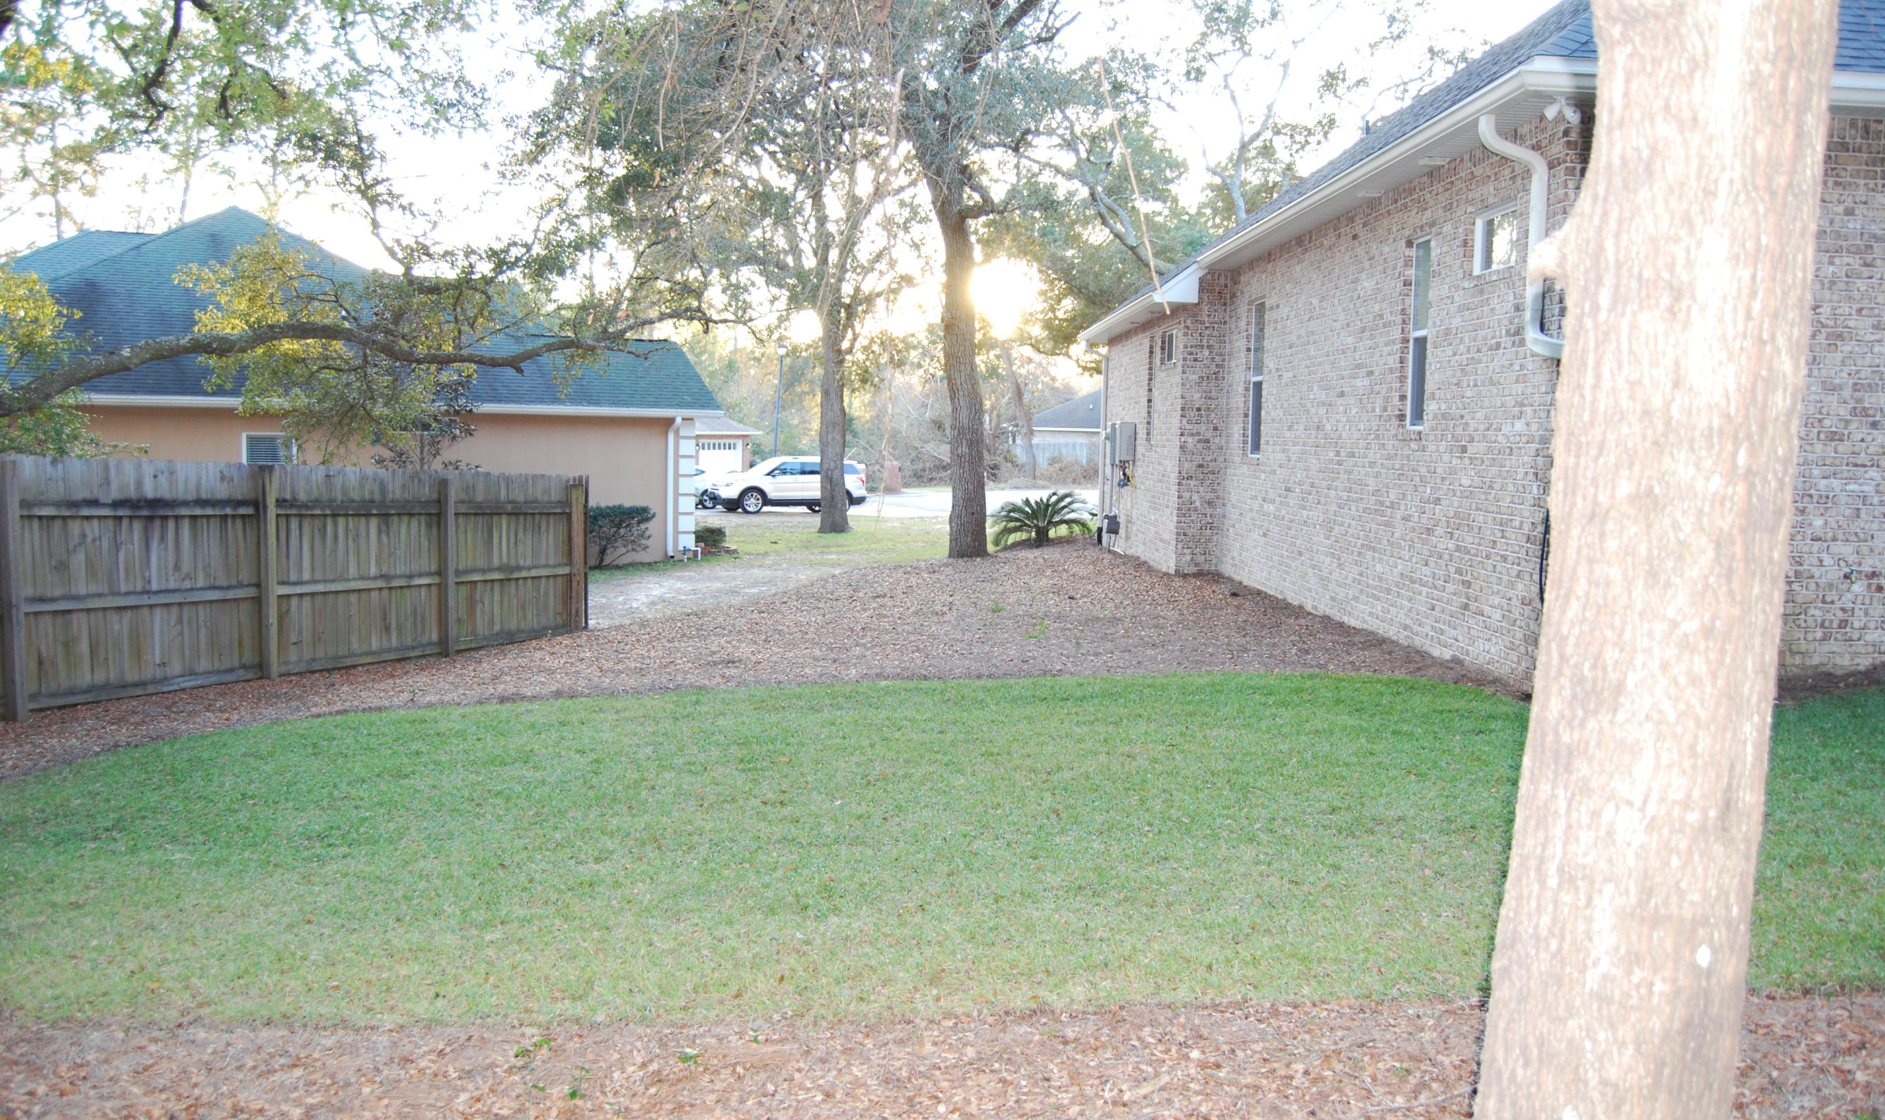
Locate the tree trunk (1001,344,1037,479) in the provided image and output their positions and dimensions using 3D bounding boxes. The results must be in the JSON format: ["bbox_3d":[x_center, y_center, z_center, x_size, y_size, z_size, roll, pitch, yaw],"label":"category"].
[{"bbox_3d":[3.877,-7.514,71.676,1.771,7.120,1.200,1,5,0],"label":"tree trunk"}]

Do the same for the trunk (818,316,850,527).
[{"bbox_3d":[-2.767,-3.459,35.949,0.834,5.510,0.780,1,5,0],"label":"trunk"}]

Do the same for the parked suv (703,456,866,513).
[{"bbox_3d":[-4.970,-2.457,45.700,5.000,1.790,2.020,-2,6,-27],"label":"parked suv"}]

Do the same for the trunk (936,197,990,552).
[{"bbox_3d":[0.364,-3.101,25.019,0.911,6.176,0.800,1,5,0],"label":"trunk"}]

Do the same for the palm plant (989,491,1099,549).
[{"bbox_3d":[1.928,-0.779,27.250,2.069,1.107,2.028,1,5,0],"label":"palm plant"}]

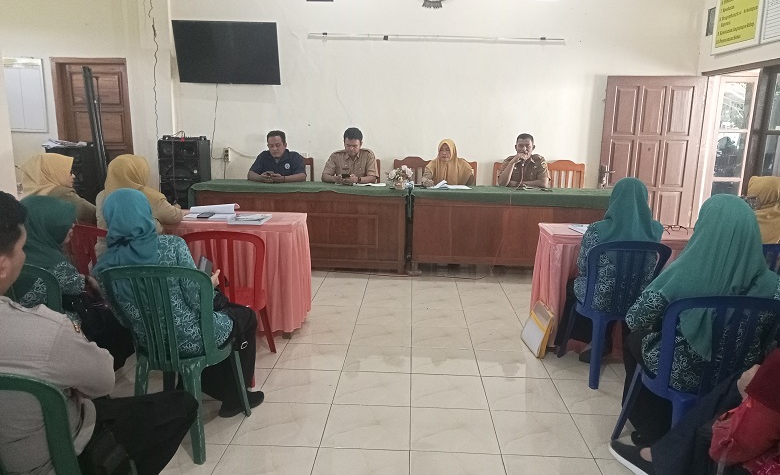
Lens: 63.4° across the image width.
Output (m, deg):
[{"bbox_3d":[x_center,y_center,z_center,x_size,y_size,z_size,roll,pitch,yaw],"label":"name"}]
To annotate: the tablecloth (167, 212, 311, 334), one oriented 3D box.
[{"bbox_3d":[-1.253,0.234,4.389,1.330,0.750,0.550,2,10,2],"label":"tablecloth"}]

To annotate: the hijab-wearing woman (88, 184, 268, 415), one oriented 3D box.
[{"bbox_3d":[-0.860,0.325,2.855,0.540,1.130,0.740,5,11,20],"label":"hijab-wearing woman"}]

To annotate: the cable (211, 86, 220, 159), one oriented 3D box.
[{"bbox_3d":[-2.025,-1.333,7.293,0.100,0.850,0.030,2,10,2],"label":"cable"}]

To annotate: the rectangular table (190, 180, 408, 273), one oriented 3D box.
[{"bbox_3d":[-0.880,-0.131,6.454,2.080,0.790,0.660,2,10,2],"label":"rectangular table"}]

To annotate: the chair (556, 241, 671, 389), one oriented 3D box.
[{"bbox_3d":[1.260,0.387,3.628,0.470,0.835,0.540,1,10,-2],"label":"chair"}]

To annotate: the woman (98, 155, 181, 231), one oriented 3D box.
[{"bbox_3d":[-1.489,0.104,3.857,0.540,1.200,0.720,6,11,24],"label":"woman"}]

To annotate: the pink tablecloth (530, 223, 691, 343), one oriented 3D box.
[{"bbox_3d":[1.682,0.321,4.256,1.370,0.750,0.550,2,10,2],"label":"pink tablecloth"}]

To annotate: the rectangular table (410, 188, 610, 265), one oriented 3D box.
[{"bbox_3d":[1.237,-0.069,6.359,2.000,0.790,0.660,2,10,2],"label":"rectangular table"}]

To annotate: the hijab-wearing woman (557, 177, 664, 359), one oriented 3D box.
[{"bbox_3d":[1.293,0.207,3.727,0.500,1.150,0.650,1,10,-2],"label":"hijab-wearing woman"}]

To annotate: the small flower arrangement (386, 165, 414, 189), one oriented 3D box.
[{"bbox_3d":[0.104,-0.585,6.194,0.260,0.240,0.220,2,10,2],"label":"small flower arrangement"}]

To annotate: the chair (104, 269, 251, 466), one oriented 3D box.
[{"bbox_3d":[-0.904,0.488,2.776,0.480,0.845,0.530,3,10,8],"label":"chair"}]

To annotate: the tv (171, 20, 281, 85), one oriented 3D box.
[{"bbox_3d":[-1.765,-2.010,6.861,1.130,0.650,0.080,2,23,2],"label":"tv"}]

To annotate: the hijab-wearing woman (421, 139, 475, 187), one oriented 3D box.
[{"bbox_3d":[0.608,-0.409,6.735,0.540,1.265,0.680,2,10,2],"label":"hijab-wearing woman"}]

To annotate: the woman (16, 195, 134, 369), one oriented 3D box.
[{"bbox_3d":[-1.546,0.316,3.035,0.500,1.060,0.740,6,11,24],"label":"woman"}]

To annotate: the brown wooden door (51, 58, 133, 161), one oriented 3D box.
[{"bbox_3d":[-3.544,-1.065,7.573,0.880,2.090,0.120,2,10,2],"label":"brown wooden door"}]

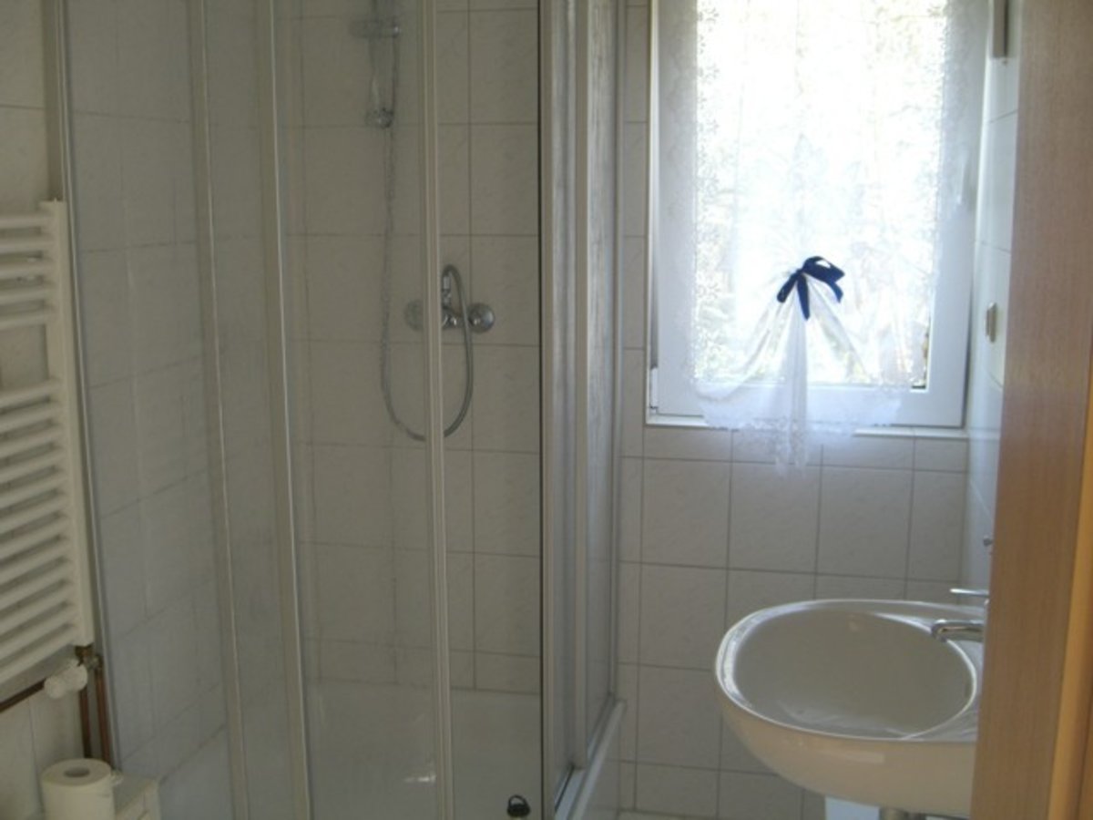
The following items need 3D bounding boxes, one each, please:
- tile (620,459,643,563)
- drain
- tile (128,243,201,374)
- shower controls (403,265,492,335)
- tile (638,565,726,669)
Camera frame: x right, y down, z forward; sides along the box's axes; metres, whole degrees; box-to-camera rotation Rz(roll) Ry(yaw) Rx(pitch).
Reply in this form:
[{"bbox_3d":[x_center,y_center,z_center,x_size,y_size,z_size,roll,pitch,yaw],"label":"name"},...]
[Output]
[{"bbox_3d":[0.122,0.230,2.800,0.200,0.250,0.010,2,10,11],"label":"tile"},{"bbox_3d":[-0.060,0.883,2.674,0.057,0.040,0.057,0,10,0],"label":"drain"},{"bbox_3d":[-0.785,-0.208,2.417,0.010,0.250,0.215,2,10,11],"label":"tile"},{"bbox_3d":[-0.226,-0.252,2.725,0.220,0.158,0.115,2,10,11],"label":"shower controls"},{"bbox_3d":[0.318,0.481,2.800,0.198,0.247,0.012,2,10,11],"label":"tile"}]

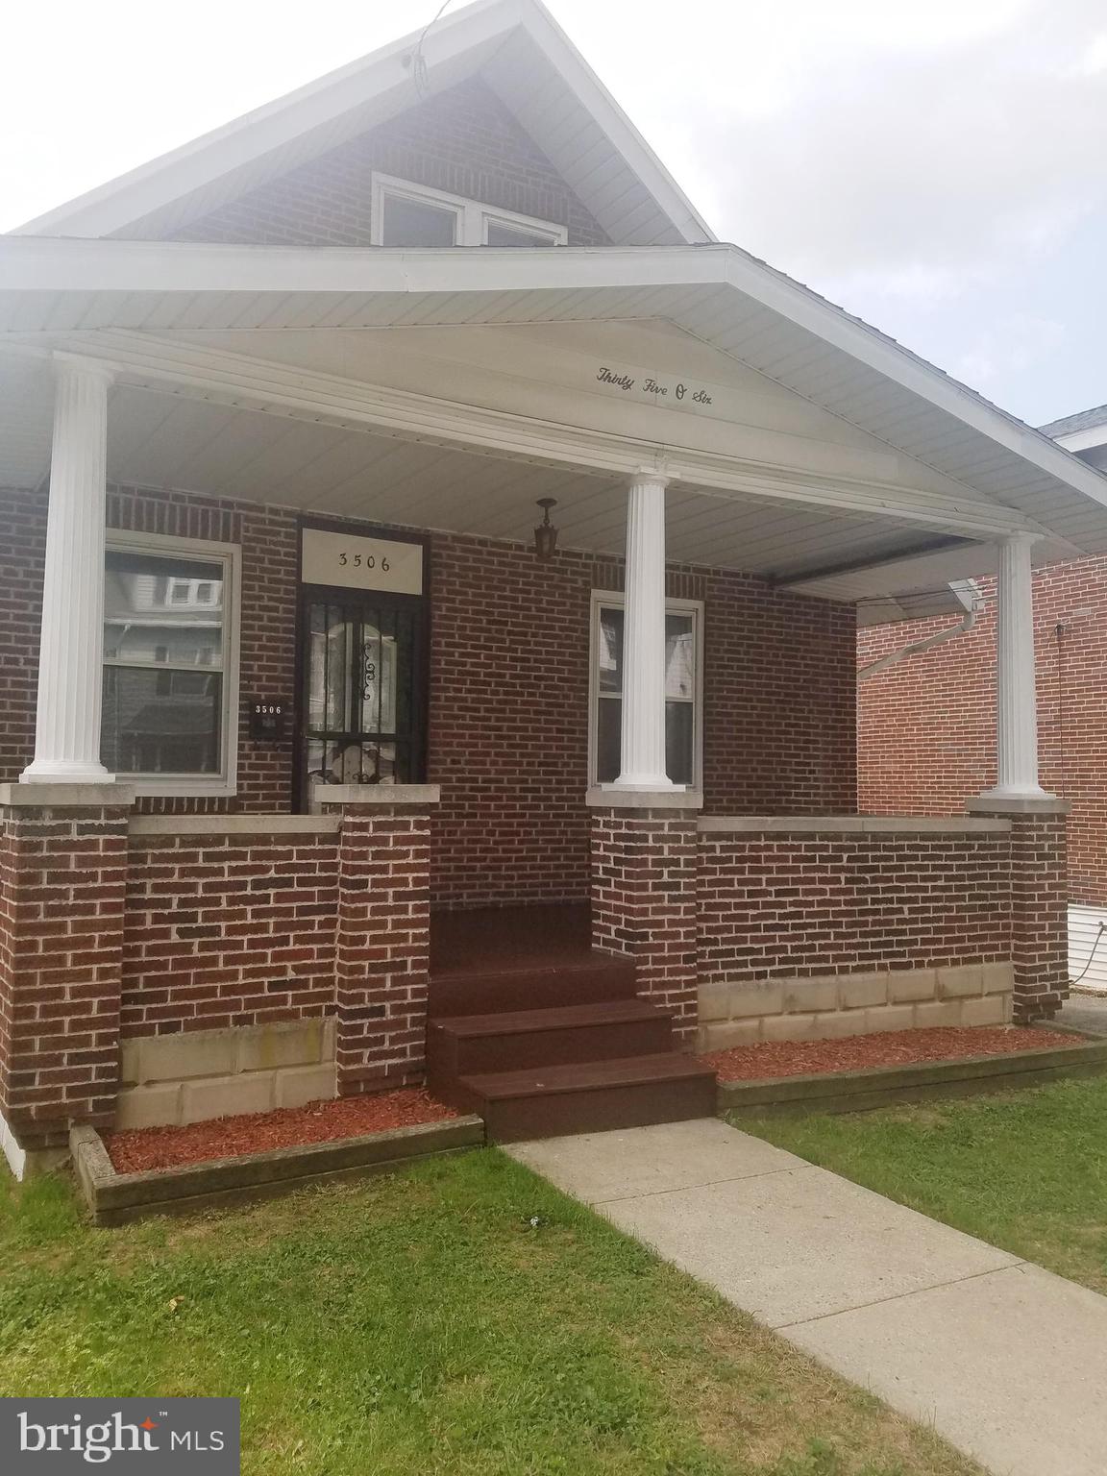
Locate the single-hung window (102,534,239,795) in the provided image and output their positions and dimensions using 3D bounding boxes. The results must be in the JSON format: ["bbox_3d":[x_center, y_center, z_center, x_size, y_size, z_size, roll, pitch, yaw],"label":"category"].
[{"bbox_3d":[-2.651,-0.482,7.332,1.110,1.718,0.110,2,-4,-29],"label":"single-hung window"}]

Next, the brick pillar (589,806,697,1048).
[{"bbox_3d":[0.508,1.032,6.090,0.410,1.277,0.420,2,-3,-29],"label":"brick pillar"}]

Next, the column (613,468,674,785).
[{"bbox_3d":[0.528,-0.598,6.362,0.350,1.813,0.350,1,-3,0],"label":"column"}]

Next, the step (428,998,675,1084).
[{"bbox_3d":[-0.001,1.519,5.646,1.210,0.210,0.405,2,-4,-29],"label":"step"}]

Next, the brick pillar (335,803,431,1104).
[{"bbox_3d":[-0.891,1.008,5.503,0.419,1.357,0.419,2,-4,-29],"label":"brick pillar"}]

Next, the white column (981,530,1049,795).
[{"bbox_3d":[3.294,-0.481,7.878,0.350,1.830,0.350,2,-4,-29],"label":"white column"}]

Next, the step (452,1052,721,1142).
[{"bbox_3d":[0.172,1.711,5.306,1.180,0.205,0.370,2,-4,-29],"label":"step"}]

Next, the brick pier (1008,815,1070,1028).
[{"bbox_3d":[3.291,1.224,7.793,0.419,1.405,0.419,2,-4,-29],"label":"brick pier"}]

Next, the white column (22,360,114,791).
[{"bbox_3d":[-2.118,-0.712,4.911,0.350,1.840,0.350,2,-4,-29],"label":"white column"}]

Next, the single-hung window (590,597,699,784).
[{"bbox_3d":[0.766,-0.342,9.205,1.120,1.670,0.110,2,-4,-29],"label":"single-hung window"}]

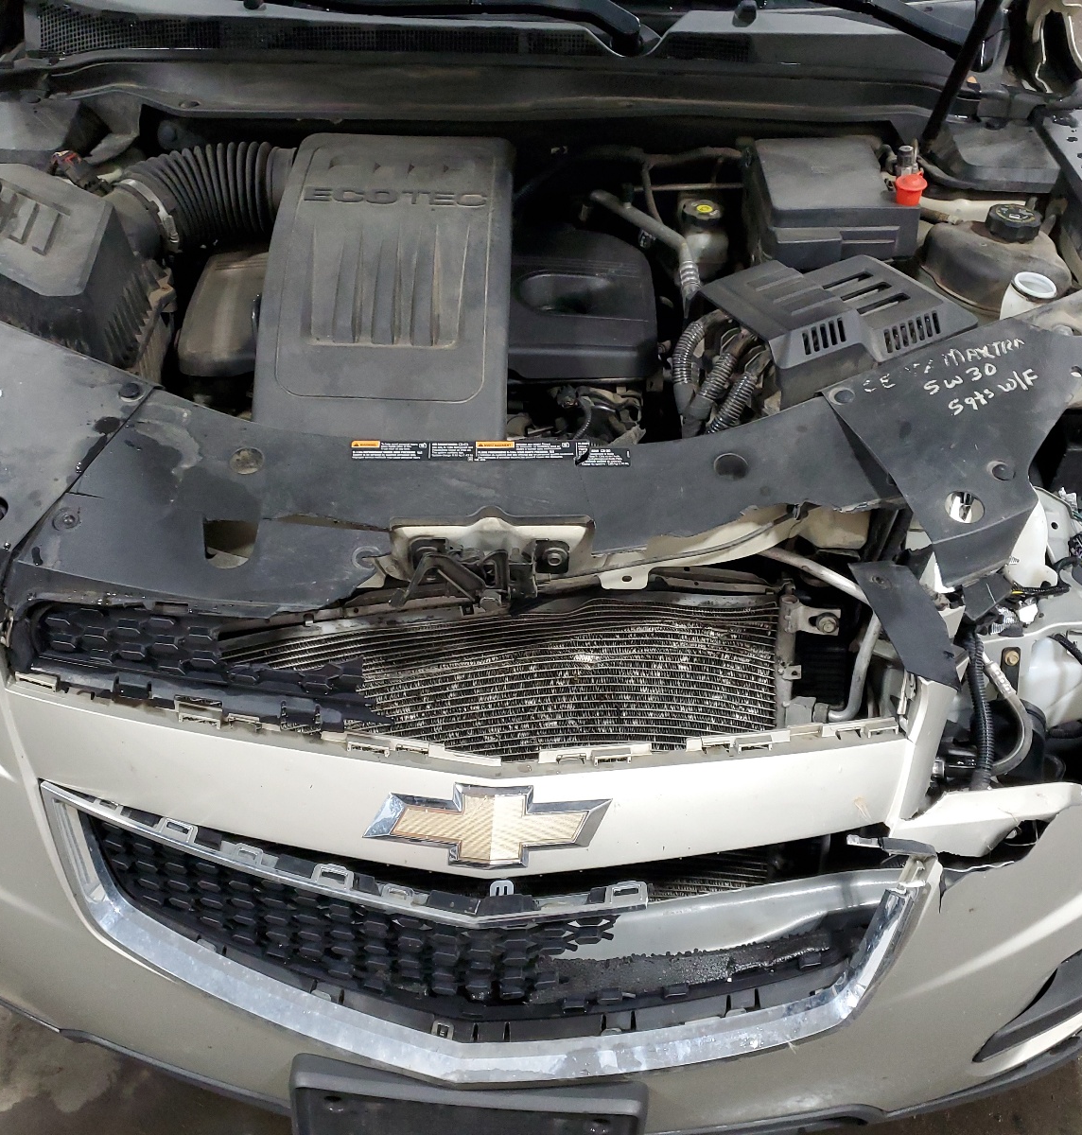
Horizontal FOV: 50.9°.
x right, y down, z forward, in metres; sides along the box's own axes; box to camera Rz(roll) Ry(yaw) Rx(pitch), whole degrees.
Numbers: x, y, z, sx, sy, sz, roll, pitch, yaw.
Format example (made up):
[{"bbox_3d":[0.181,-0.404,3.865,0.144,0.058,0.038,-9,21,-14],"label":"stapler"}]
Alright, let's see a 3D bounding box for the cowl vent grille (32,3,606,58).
[{"bbox_3d":[-0.292,-0.705,1.490,0.740,0.070,0.110,0,45,-2],"label":"cowl vent grille"}]

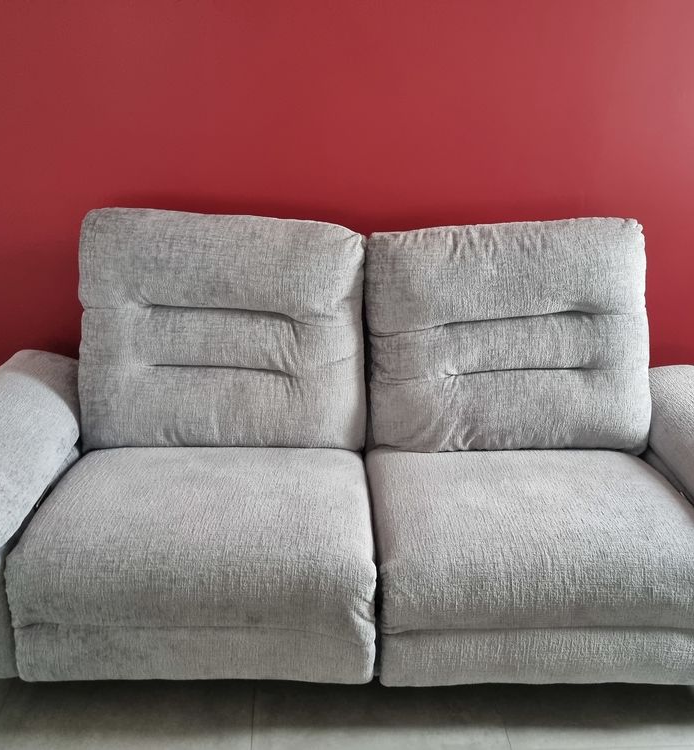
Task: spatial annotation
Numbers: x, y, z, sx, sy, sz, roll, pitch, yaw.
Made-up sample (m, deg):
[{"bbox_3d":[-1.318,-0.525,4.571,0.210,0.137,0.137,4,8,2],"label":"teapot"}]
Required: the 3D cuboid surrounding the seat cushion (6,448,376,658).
[{"bbox_3d":[-0.322,0.364,1.779,0.735,0.230,0.530,1,26,-3],"label":"seat cushion"}]

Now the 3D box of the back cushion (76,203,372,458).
[{"bbox_3d":[-0.325,-0.123,2.004,0.735,0.600,0.220,1,10,-3],"label":"back cushion"}]

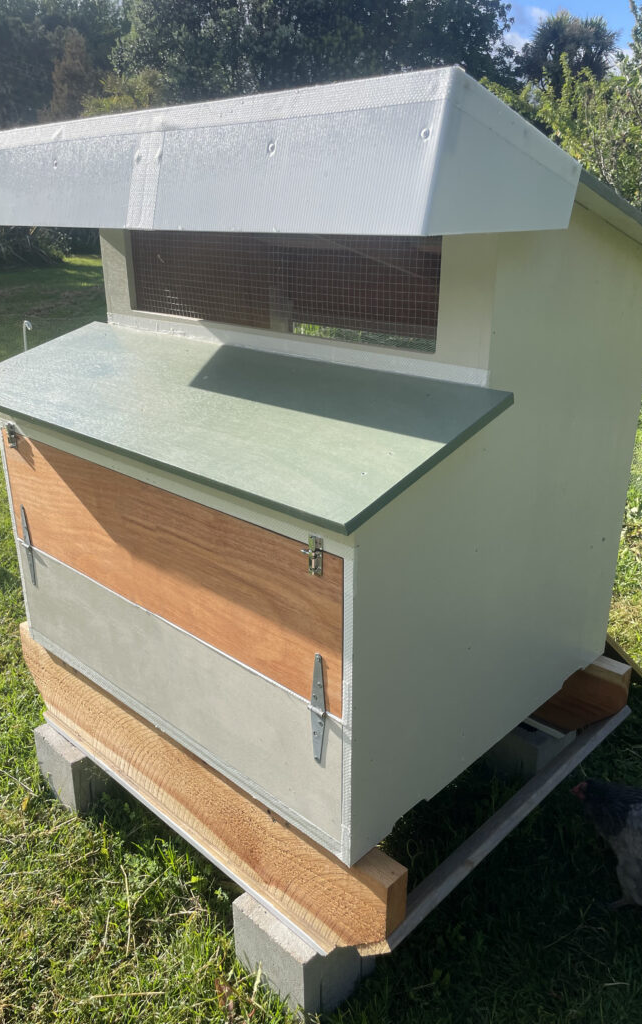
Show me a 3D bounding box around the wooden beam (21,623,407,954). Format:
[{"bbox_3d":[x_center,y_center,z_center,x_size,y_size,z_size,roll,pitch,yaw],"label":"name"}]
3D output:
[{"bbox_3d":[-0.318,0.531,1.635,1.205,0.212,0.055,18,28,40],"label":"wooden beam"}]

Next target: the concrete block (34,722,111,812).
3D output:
[{"bbox_3d":[-0.587,0.632,1.964,0.190,0.190,0.190,18,28,40],"label":"concrete block"}]

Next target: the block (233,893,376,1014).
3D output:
[{"bbox_3d":[-0.032,0.816,1.473,0.190,0.190,0.190,18,28,40],"label":"block"}]

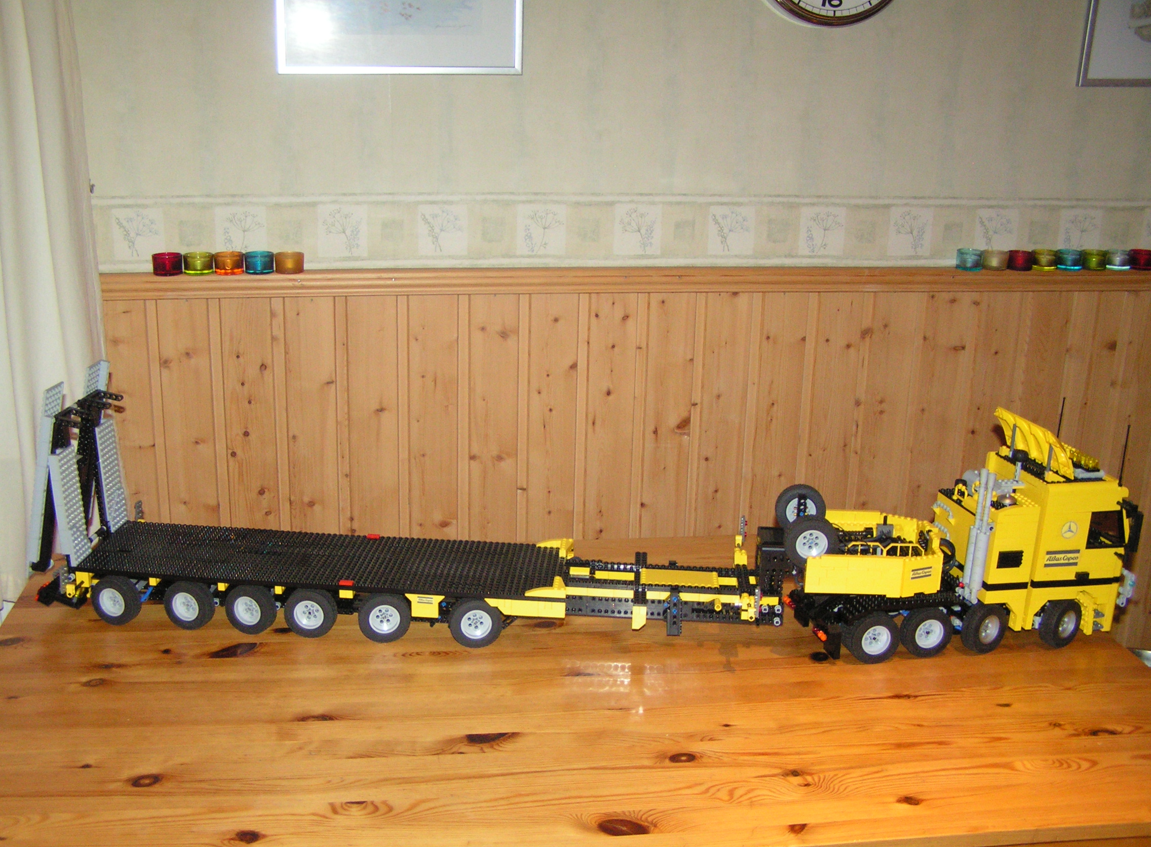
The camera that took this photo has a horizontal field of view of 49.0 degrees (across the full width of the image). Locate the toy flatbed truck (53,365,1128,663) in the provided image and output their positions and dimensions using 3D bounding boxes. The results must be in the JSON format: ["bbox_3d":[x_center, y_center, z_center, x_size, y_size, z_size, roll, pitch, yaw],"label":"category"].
[{"bbox_3d":[0.013,0.108,1.557,1.370,0.303,0.213,2,16,0],"label":"toy flatbed truck"}]

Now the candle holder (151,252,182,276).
[{"bbox_3d":[-0.689,-0.269,2.134,0.049,0.034,0.049,-1,18,-9],"label":"candle holder"}]

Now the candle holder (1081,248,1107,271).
[{"bbox_3d":[1.001,-0.317,2.438,0.049,0.034,0.049,-1,18,-9],"label":"candle holder"}]

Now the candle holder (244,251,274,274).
[{"bbox_3d":[-0.540,-0.276,2.158,0.049,0.034,0.049,-1,18,-9],"label":"candle holder"}]

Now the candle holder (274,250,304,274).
[{"bbox_3d":[-0.488,-0.274,2.159,0.050,0.036,0.050,-1,16,-10],"label":"candle holder"}]

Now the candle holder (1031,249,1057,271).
[{"bbox_3d":[0.896,-0.312,2.414,0.050,0.036,0.050,-1,16,-10],"label":"candle holder"}]

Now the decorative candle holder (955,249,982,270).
[{"bbox_3d":[0.743,-0.308,2.382,0.050,0.036,0.050,-1,16,-10],"label":"decorative candle holder"}]

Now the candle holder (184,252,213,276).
[{"bbox_3d":[-0.639,-0.272,2.142,0.049,0.034,0.049,-1,18,-9],"label":"candle holder"}]

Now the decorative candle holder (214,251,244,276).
[{"bbox_3d":[-0.587,-0.272,2.142,0.050,0.036,0.050,-1,16,-10],"label":"decorative candle holder"}]

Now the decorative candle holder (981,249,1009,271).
[{"bbox_3d":[0.797,-0.312,2.404,0.049,0.034,0.049,-1,18,-9],"label":"decorative candle holder"}]

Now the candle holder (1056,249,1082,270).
[{"bbox_3d":[0.949,-0.313,2.426,0.050,0.036,0.050,-1,16,-10],"label":"candle holder"}]

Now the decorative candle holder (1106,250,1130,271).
[{"bbox_3d":[1.052,-0.316,2.449,0.050,0.036,0.050,-1,16,-10],"label":"decorative candle holder"}]

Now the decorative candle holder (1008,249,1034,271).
[{"bbox_3d":[0.849,-0.312,2.413,0.049,0.034,0.049,-1,18,-9],"label":"decorative candle holder"}]

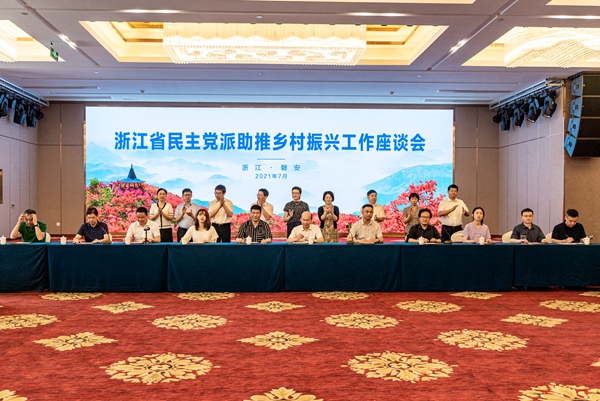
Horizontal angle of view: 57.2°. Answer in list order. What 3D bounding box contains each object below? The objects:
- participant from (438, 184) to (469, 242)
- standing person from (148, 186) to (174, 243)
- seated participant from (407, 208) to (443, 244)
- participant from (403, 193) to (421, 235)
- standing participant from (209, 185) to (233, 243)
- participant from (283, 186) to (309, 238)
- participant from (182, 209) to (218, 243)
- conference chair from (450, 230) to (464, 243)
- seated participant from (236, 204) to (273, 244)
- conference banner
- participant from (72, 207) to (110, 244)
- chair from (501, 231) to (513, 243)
[{"bbox_3d":[2.820,0.577,10.093,0.550,1.741,0.420,0,-1,-7],"label":"participant"},{"bbox_3d":[-2.511,0.610,10.000,0.460,1.656,0.360,0,0,-6],"label":"standing person"},{"bbox_3d":[2.109,0.802,9.324,0.600,1.332,0.780,0,0,-2],"label":"seated participant"},{"bbox_3d":[2.120,0.665,10.324,0.480,1.618,0.380,0,0,6],"label":"participant"},{"bbox_3d":[-1.473,0.589,10.198,0.480,1.761,0.380,0,0,3],"label":"standing participant"},{"bbox_3d":[-0.074,0.597,10.150,0.480,1.698,0.360,0,0,-3],"label":"participant"},{"bbox_3d":[-1.670,0.803,9.192,0.600,1.321,0.780,0,0,-2],"label":"participant"},{"bbox_3d":[2.820,0.979,9.408,0.460,0.918,0.560,0,-1,0],"label":"conference chair"},{"bbox_3d":[-0.754,0.768,9.224,0.600,1.394,0.780,0,0,-2],"label":"seated participant"},{"bbox_3d":[-0.815,-0.850,15.770,10.500,3.560,0.120,0,0,-2],"label":"conference banner"},{"bbox_3d":[-3.458,0.785,9.129,0.600,1.353,0.780,0,0,3],"label":"participant"},{"bbox_3d":[3.830,0.996,9.594,0.470,0.950,0.570,0,0,-2],"label":"chair"}]

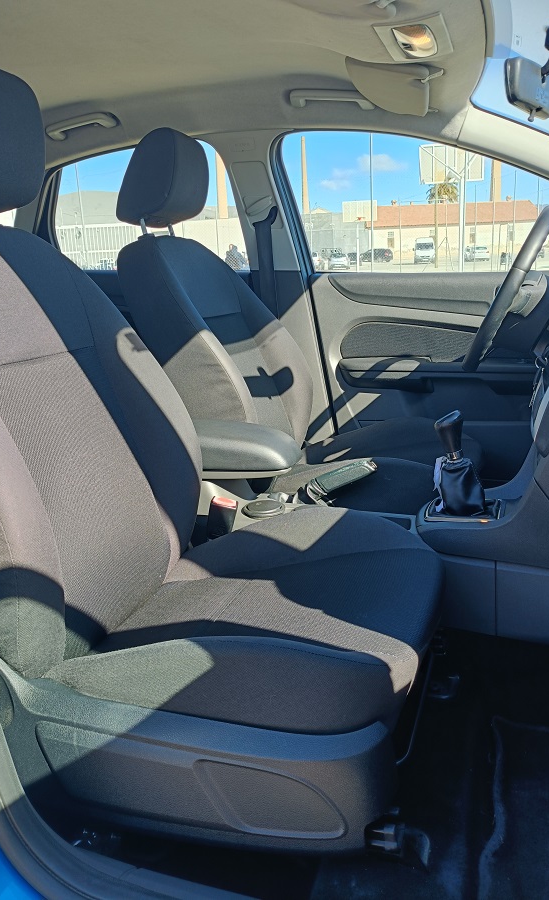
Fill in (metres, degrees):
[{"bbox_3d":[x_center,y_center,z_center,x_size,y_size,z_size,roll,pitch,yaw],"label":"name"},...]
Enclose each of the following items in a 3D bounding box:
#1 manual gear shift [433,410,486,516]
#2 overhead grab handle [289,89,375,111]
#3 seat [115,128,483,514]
[{"bbox_3d":[0.339,0.023,1.180,0.090,0.185,0.080,3,16,19],"label":"manual gear shift"},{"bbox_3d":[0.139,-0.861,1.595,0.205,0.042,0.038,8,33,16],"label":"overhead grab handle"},{"bbox_3d":[0.072,-0.293,1.588,0.860,1.000,0.520,3,16,19],"label":"seat"}]

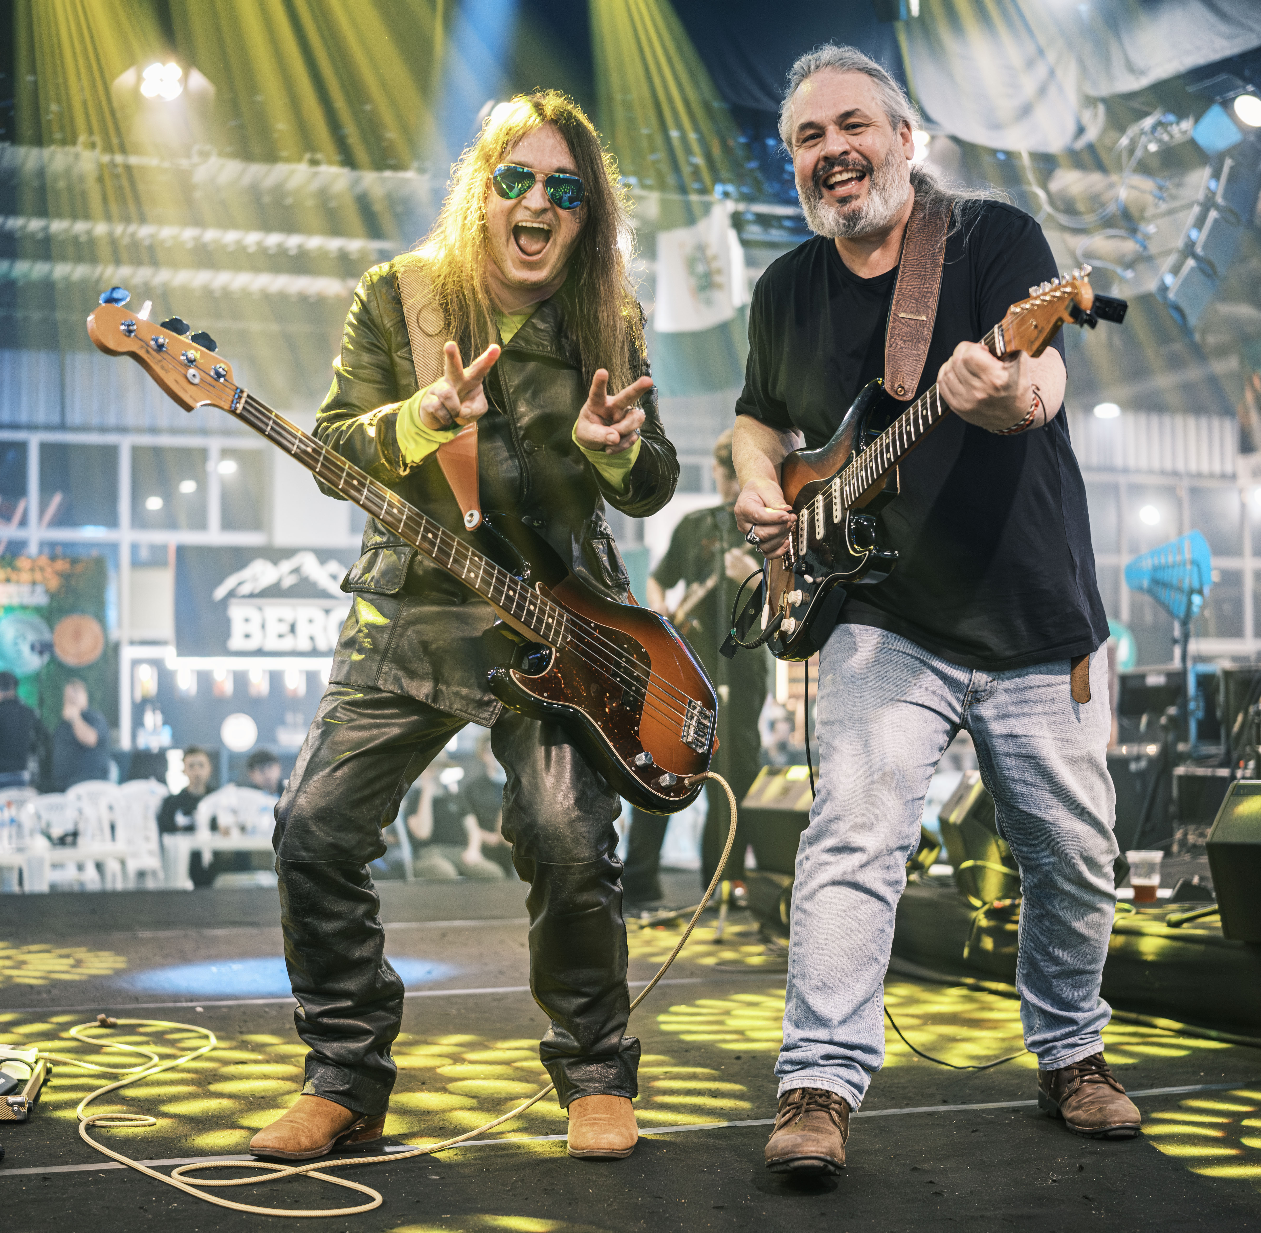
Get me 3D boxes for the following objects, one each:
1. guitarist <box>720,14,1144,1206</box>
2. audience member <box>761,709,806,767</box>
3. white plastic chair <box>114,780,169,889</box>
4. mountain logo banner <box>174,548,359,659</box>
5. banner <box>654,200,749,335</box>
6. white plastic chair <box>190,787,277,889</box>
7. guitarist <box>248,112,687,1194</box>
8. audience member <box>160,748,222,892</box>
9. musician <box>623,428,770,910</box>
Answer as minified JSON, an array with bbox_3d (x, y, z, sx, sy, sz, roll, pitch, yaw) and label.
[{"bbox_3d":[0.479,-0.034,3.352,0.660,1.760,0.620,-1,-3,14],"label":"guitarist"},{"bbox_3d":[1.681,1.787,23.000,0.500,1.600,0.400,0,-4,0],"label":"audience member"},{"bbox_3d":[-3.354,1.566,14.400,0.530,0.860,0.530,-1,-4,14],"label":"white plastic chair"},{"bbox_3d":[-3.060,-0.140,19.500,2.280,1.060,0.050,1,-4,-16],"label":"mountain logo banner"},{"bbox_3d":[0.323,-1.604,9.700,0.440,0.610,0.100,1,-3,-15],"label":"banner"},{"bbox_3d":[-2.135,1.361,11.576,0.560,0.860,0.560,0,-3,-9],"label":"white plastic chair"},{"bbox_3d":[-0.250,0.008,3.330,0.700,1.680,0.600,0,-3,-3],"label":"guitarist"},{"bbox_3d":[-2.595,1.352,12.500,0.500,1.180,0.750,0,-4,-9],"label":"audience member"},{"bbox_3d":[0.250,0.197,7.839,0.620,1.800,0.480,-1,-3,7],"label":"musician"}]

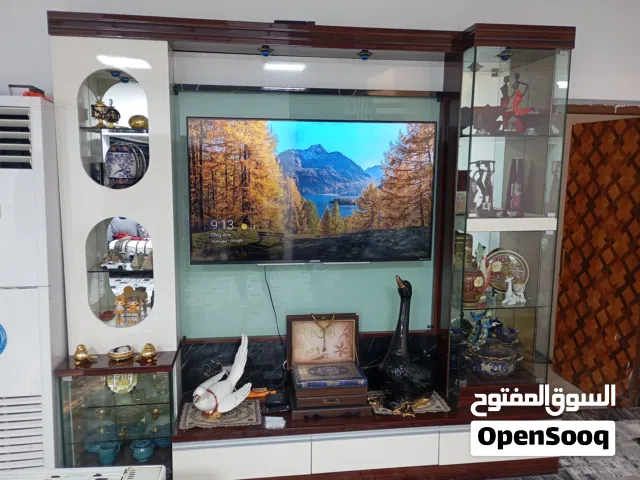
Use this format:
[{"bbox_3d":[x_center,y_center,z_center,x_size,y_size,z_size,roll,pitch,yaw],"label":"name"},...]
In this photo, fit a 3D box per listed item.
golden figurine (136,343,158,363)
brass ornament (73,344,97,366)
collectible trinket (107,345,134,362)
[{"bbox_3d":[-0.824,0.526,2.438,0.112,0.084,0.070,7,11,33],"label":"golden figurine"},{"bbox_3d":[-1.087,0.529,2.401,0.070,0.084,0.115,9,12,40],"label":"brass ornament"},{"bbox_3d":[-0.937,0.529,2.435,0.125,0.054,0.090,-1,8,-8],"label":"collectible trinket"}]

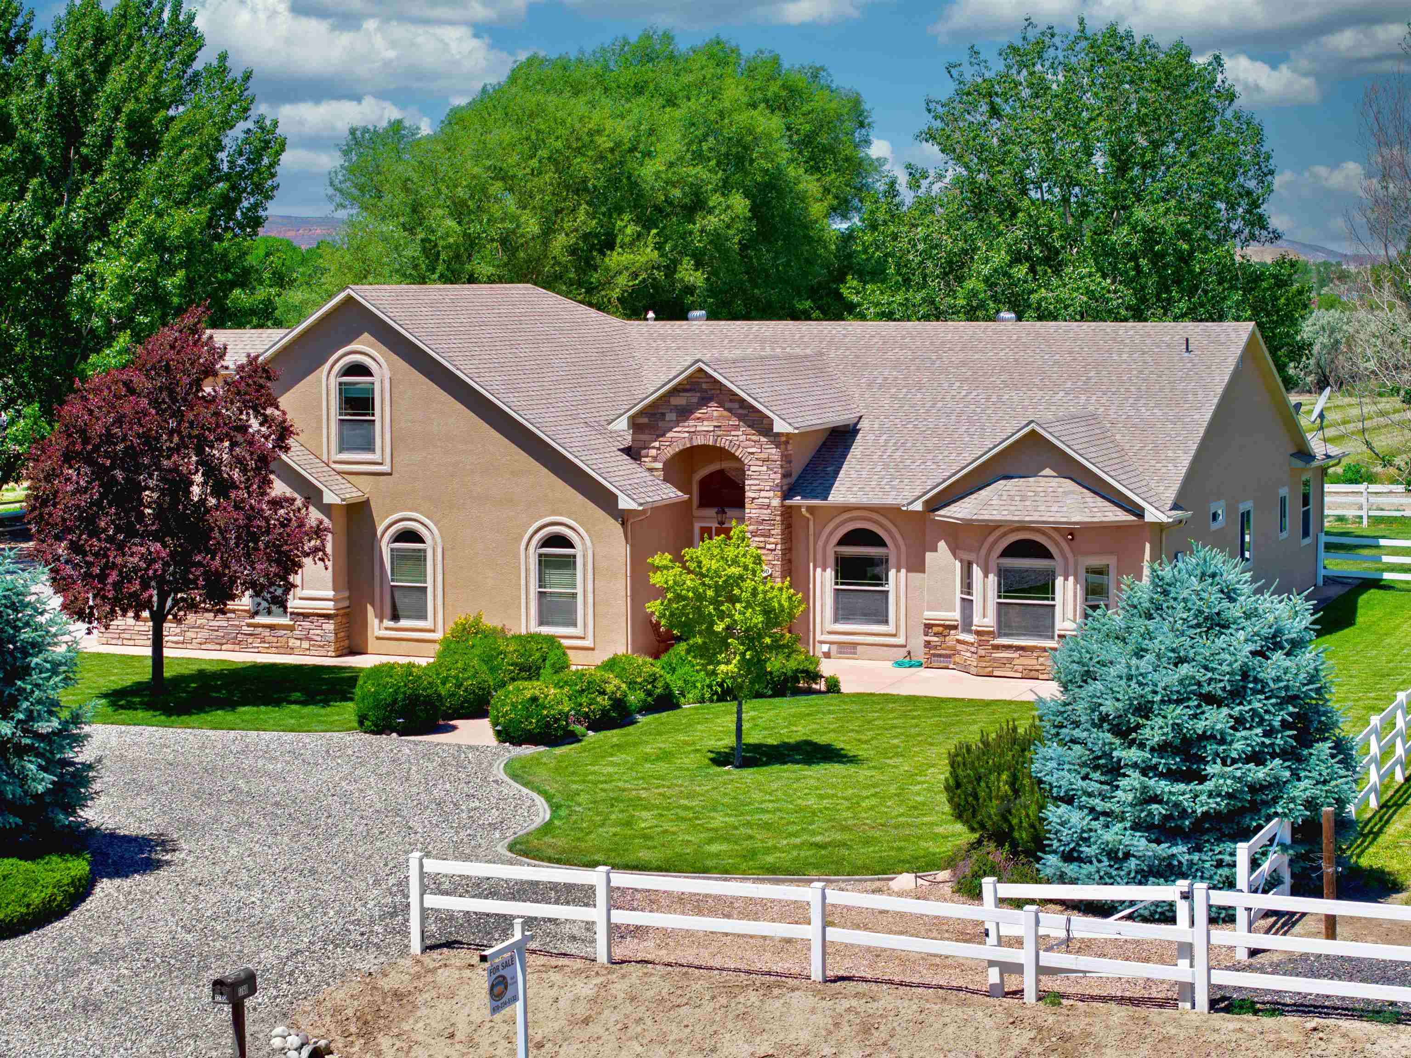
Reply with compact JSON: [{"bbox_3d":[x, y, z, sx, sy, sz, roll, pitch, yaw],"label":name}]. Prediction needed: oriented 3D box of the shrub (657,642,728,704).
[{"bbox_3d":[-0.193,2.587,52.454,1.350,1.080,1.250,0,5,0],"label":"shrub"}]

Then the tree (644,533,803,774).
[{"bbox_3d":[0.318,1.835,44.528,2.440,3.770,2.400,0,5,0],"label":"tree"}]

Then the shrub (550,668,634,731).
[{"bbox_3d":[-1.971,2.869,48.583,1.450,0.960,1.450,0,5,0],"label":"shrub"}]

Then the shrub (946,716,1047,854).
[{"bbox_3d":[3.986,3.431,38.428,1.540,1.730,1.500,0,5,0],"label":"shrub"}]

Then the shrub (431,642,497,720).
[{"bbox_3d":[-4.349,2.627,50.759,1.250,1.270,1.250,0,5,0],"label":"shrub"}]

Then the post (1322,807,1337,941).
[{"bbox_3d":[7.261,4.036,33.175,0.145,1.600,0.145,0,5,0],"label":"post"}]

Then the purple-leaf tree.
[{"bbox_3d":[-9.612,-0.520,51.998,5.500,7.070,5.300,0,5,0],"label":"purple-leaf tree"}]

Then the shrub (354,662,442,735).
[{"bbox_3d":[-5.172,2.815,48.068,1.490,1.160,1.490,0,5,0],"label":"shrub"}]

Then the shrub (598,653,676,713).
[{"bbox_3d":[-1.209,2.681,50.470,1.380,0.980,1.380,0,5,0],"label":"shrub"}]

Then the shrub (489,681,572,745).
[{"bbox_3d":[-2.903,2.989,47.258,1.370,0.970,1.370,0,5,0],"label":"shrub"}]

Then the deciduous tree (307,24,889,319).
[{"bbox_3d":[-3.542,-8.651,95.305,18.400,15.900,17.000,0,5,0],"label":"deciduous tree"}]

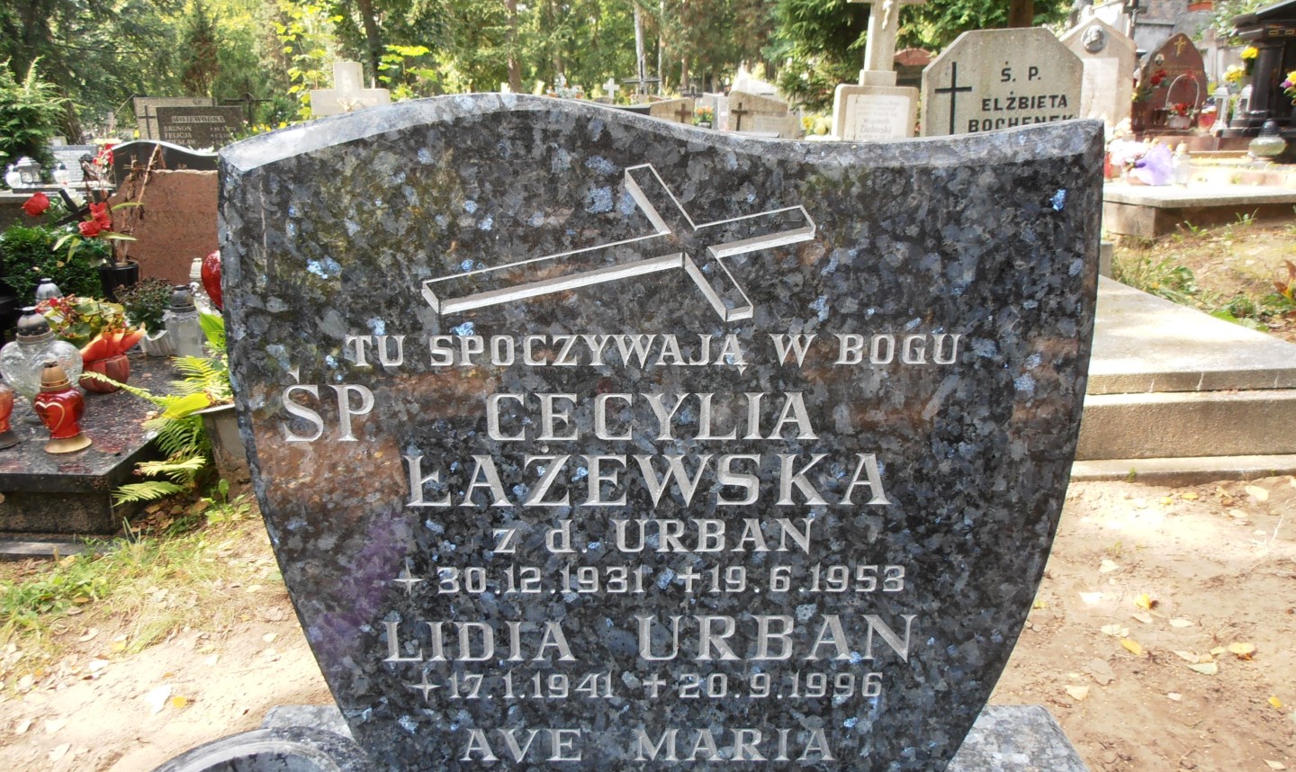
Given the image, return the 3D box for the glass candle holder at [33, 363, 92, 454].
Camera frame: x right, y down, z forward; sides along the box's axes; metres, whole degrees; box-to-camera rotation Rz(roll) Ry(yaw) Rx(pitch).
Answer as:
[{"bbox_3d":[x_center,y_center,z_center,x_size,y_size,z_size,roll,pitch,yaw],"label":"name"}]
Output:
[{"bbox_3d":[-1.359,0.043,2.067,0.102,0.208,0.096,-3,17,-9],"label":"glass candle holder"}]

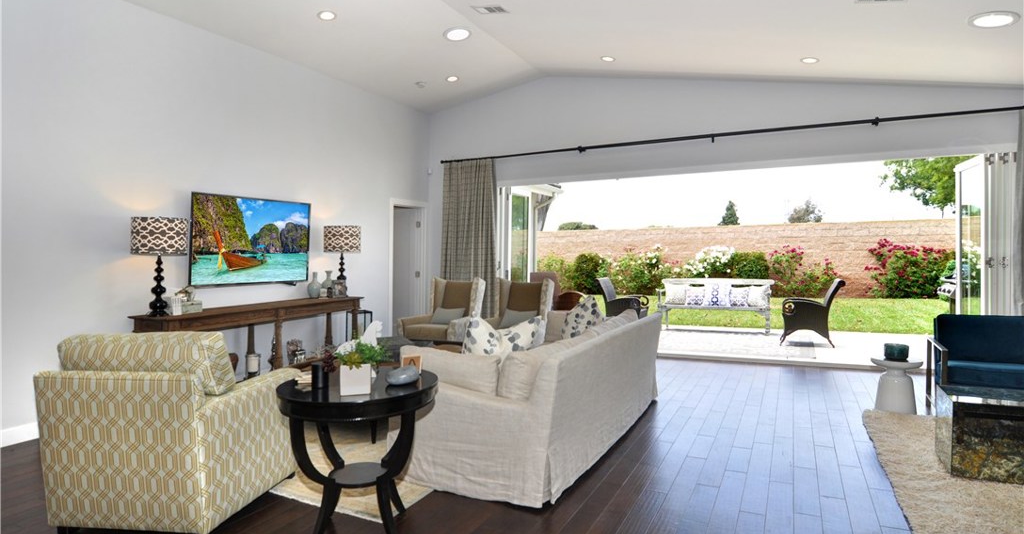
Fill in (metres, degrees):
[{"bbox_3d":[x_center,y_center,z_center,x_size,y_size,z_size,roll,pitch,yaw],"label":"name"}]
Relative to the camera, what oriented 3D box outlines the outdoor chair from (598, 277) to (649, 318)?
[{"bbox_3d":[1.890,0.628,8.574,0.790,0.910,0.660,0,2,22],"label":"outdoor chair"}]

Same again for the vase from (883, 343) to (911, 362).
[{"bbox_3d":[3.173,0.708,4.220,0.165,0.130,0.165,1,2,37],"label":"vase"}]

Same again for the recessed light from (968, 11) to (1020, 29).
[{"bbox_3d":[3.461,-1.778,3.662,0.300,0.040,0.300,13,8,28],"label":"recessed light"}]

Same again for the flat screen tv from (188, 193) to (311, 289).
[{"bbox_3d":[-2.601,-0.265,5.209,0.070,0.830,1.310,6,5,29],"label":"flat screen tv"}]

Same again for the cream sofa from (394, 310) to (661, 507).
[{"bbox_3d":[0.328,0.839,3.947,1.020,0.830,2.300,0,1,28],"label":"cream sofa"}]

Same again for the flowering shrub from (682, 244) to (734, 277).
[{"bbox_3d":[5.416,0.129,14.183,1.450,1.380,1.200,0,1,24],"label":"flowering shrub"}]

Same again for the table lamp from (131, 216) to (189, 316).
[{"bbox_3d":[-2.947,-0.013,4.269,0.390,0.820,0.390,1,2,29],"label":"table lamp"}]

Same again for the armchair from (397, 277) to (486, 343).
[{"bbox_3d":[-0.932,0.672,6.940,0.800,1.060,0.870,0,1,29],"label":"armchair"}]

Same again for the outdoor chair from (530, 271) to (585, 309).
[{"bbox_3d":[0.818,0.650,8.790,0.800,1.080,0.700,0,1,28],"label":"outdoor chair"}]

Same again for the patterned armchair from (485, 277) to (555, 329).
[{"bbox_3d":[-0.012,0.677,6.490,0.800,1.060,0.870,0,1,29],"label":"patterned armchair"}]

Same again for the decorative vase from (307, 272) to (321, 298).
[{"bbox_3d":[-2.205,0.198,5.686,0.140,0.285,0.140,1,2,29],"label":"decorative vase"}]

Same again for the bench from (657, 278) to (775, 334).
[{"bbox_3d":[3.718,0.697,9.392,1.880,0.940,0.620,0,1,24],"label":"bench"}]

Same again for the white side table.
[{"bbox_3d":[3.316,1.014,4.398,0.370,0.475,0.370,1,2,29],"label":"white side table"}]

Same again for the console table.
[{"bbox_3d":[-2.472,0.817,5.142,0.500,0.850,2.220,0,1,27],"label":"console table"}]

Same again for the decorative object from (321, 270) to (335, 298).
[{"bbox_3d":[-2.133,0.204,5.950,0.150,0.300,0.150,0,2,29],"label":"decorative object"}]

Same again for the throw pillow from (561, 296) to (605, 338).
[{"bbox_3d":[0.628,0.501,4.620,0.170,0.480,0.480,16,-27,-36],"label":"throw pillow"}]

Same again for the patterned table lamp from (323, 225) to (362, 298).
[{"bbox_3d":[-1.982,-0.057,5.950,0.405,0.840,0.405,0,1,29],"label":"patterned table lamp"}]

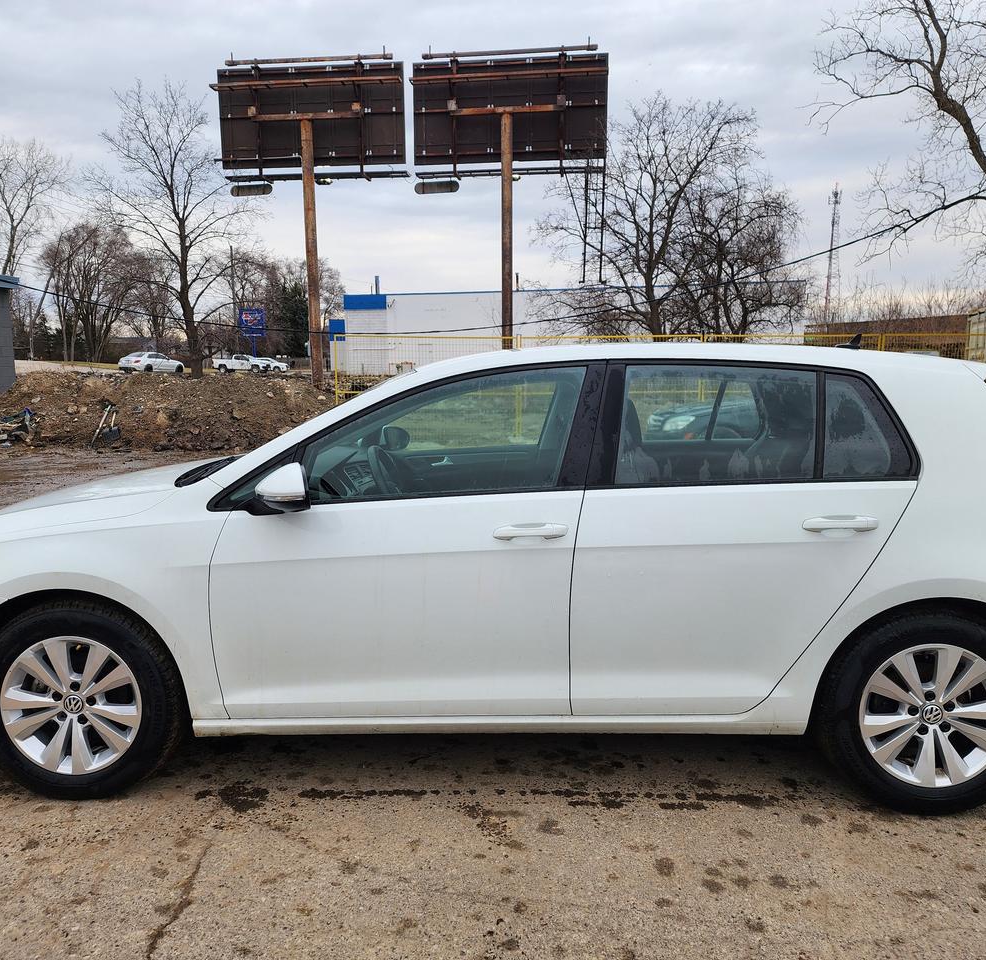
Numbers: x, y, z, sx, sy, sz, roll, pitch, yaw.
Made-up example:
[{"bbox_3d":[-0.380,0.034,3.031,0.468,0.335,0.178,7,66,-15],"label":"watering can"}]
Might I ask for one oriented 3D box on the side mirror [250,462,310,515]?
[{"bbox_3d":[-0.617,0.028,2.480,0.135,0.140,0.225,0,7,2],"label":"side mirror"}]

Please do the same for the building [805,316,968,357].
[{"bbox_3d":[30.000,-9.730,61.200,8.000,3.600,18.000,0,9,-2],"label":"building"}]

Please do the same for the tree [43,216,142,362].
[{"bbox_3d":[-42.958,-20.067,91.010,10.700,14.740,9.500,0,7,0],"label":"tree"}]

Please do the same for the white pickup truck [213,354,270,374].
[{"bbox_3d":[-24.503,-11.356,83.500,5.400,1.790,1.900,0,7,0],"label":"white pickup truck"}]

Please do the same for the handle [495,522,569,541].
[{"bbox_3d":[0.113,0.151,2.501,0.219,0.045,0.050,0,7,2],"label":"handle"}]

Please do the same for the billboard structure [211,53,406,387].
[{"bbox_3d":[-5.752,-8.245,27.734,6.200,10.660,1.500,1,7,9],"label":"billboard structure"}]

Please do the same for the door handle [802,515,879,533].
[{"bbox_3d":[1.008,0.126,2.466,0.216,0.045,0.050,0,7,2],"label":"door handle"}]

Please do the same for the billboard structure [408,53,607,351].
[{"bbox_3d":[0.560,-8.260,27.670,6.400,10.800,1.800,1,9,9],"label":"billboard structure"}]

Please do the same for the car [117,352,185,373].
[{"bbox_3d":[-24.100,-8.290,60.000,1.820,1.430,4.700,4,10,26],"label":"car"}]

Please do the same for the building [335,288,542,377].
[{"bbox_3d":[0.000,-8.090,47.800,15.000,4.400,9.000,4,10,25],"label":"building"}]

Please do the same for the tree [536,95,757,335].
[{"bbox_3d":[4.980,-7.550,27.700,7.400,9.500,7.000,0,9,0],"label":"tree"}]

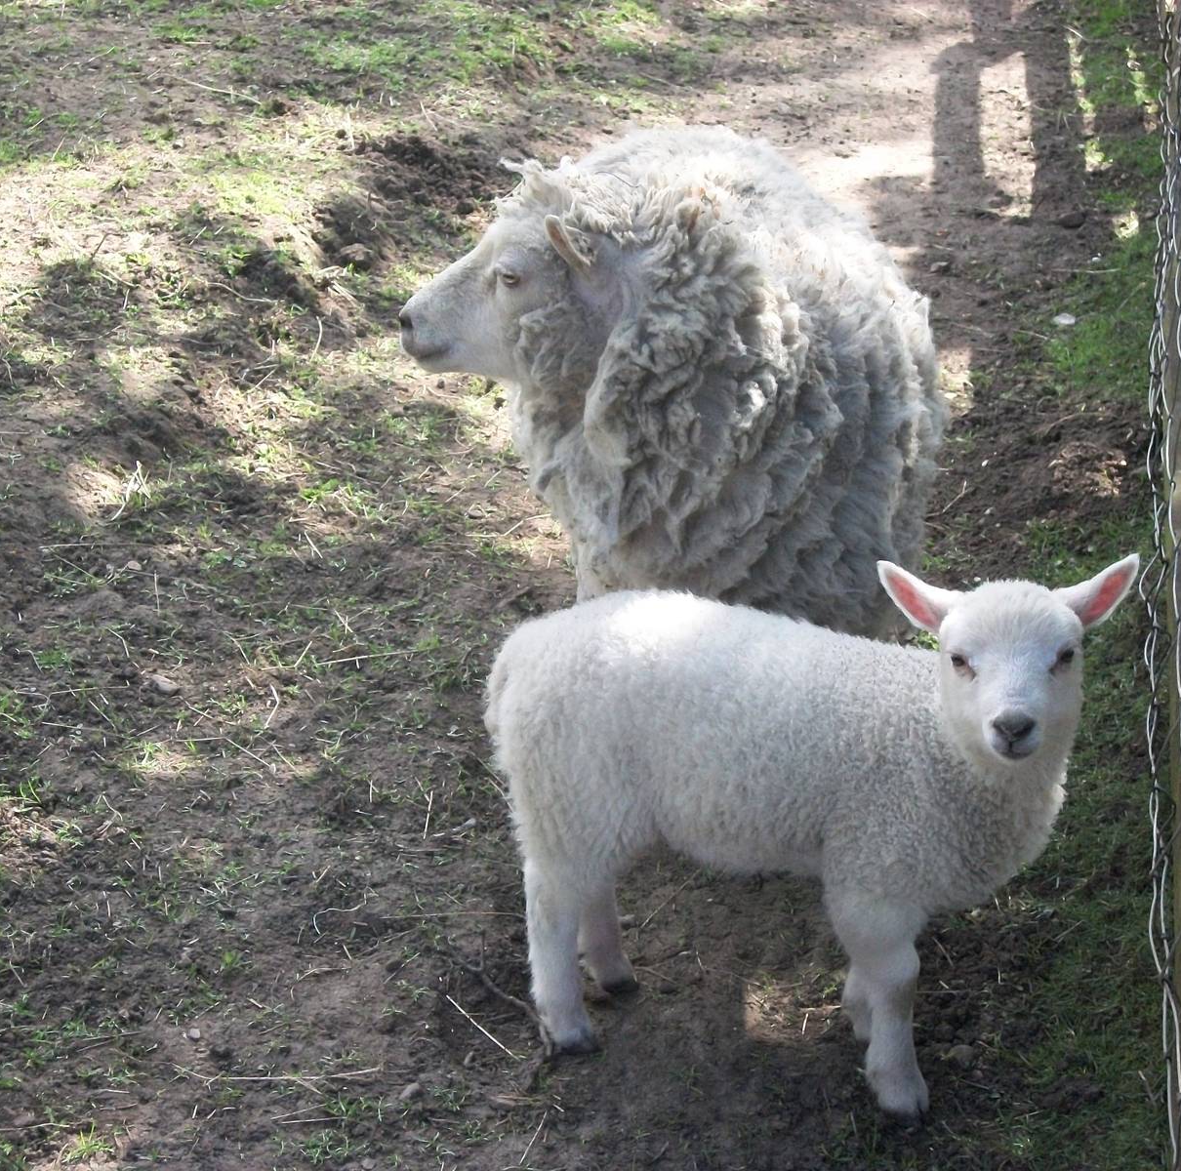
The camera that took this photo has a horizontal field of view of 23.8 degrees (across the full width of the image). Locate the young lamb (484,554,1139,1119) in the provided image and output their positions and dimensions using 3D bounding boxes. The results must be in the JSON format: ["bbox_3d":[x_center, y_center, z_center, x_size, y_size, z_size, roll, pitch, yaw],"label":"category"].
[{"bbox_3d":[0.195,0.224,2.753,0.630,0.570,0.260,8,24,19],"label":"young lamb"}]

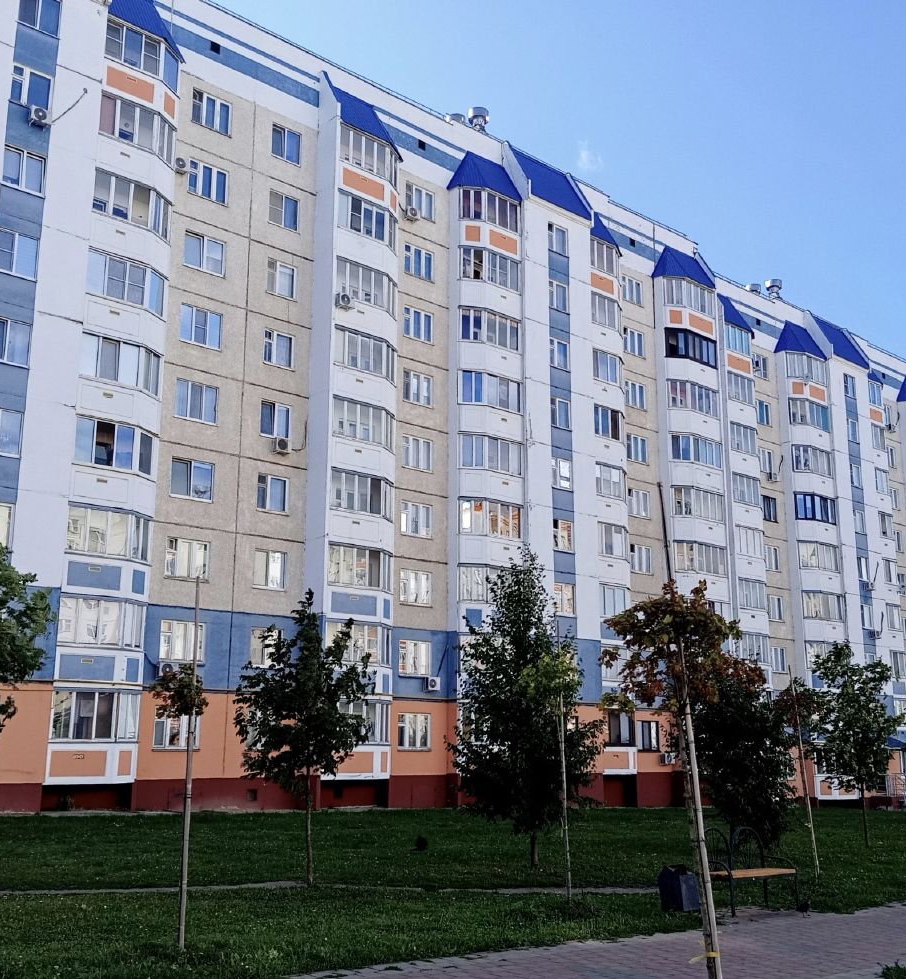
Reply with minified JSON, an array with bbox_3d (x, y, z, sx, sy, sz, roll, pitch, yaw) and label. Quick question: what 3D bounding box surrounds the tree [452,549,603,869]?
[{"bbox_3d":[1.435,3.810,18.858,2.650,5.580,2.600,0,-13,0],"label":"tree"}]

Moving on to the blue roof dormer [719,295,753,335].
[{"bbox_3d":[15.760,-9.972,59.009,3.700,2.410,1.400,11,-17,-39],"label":"blue roof dormer"}]

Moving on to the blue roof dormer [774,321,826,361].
[{"bbox_3d":[20.806,-9.106,63.175,3.600,2.420,1.400,11,-17,-39],"label":"blue roof dormer"}]

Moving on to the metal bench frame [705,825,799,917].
[{"bbox_3d":[3.670,4.737,13.076,1.420,0.980,0.500,12,-17,-39],"label":"metal bench frame"}]

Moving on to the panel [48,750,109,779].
[{"bbox_3d":[-11.076,8.132,31.146,1.690,0.730,0.120,11,-17,-39],"label":"panel"}]

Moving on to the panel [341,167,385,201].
[{"bbox_3d":[-3.534,-12.073,41.839,2.060,0.730,0.080,12,-17,-39],"label":"panel"}]

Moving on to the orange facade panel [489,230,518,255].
[{"bbox_3d":[2.261,-11.023,47.090,1.640,0.720,0.120,11,-17,-39],"label":"orange facade panel"}]

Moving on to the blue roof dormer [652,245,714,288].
[{"bbox_3d":[12.537,-12.222,56.993,3.850,2.400,1.450,12,-17,-39],"label":"blue roof dormer"}]

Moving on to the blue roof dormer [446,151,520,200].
[{"bbox_3d":[1.557,-14.373,47.769,3.450,2.500,1.500,12,-17,-39],"label":"blue roof dormer"}]

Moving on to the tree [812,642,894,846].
[{"bbox_3d":[9.510,5.998,24.996,1.850,4.701,1.850,-5,-14,20],"label":"tree"}]

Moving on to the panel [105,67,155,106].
[{"bbox_3d":[-11.072,-13.916,36.223,1.680,0.720,0.120,11,-17,-39],"label":"panel"}]

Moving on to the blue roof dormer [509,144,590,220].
[{"bbox_3d":[4.681,-14.687,50.543,4.100,3.300,1.580,12,-17,-39],"label":"blue roof dormer"}]

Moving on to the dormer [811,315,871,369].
[{"bbox_3d":[23.991,-9.117,65.374,4.100,3.200,1.580,12,-17,-39],"label":"dormer"}]

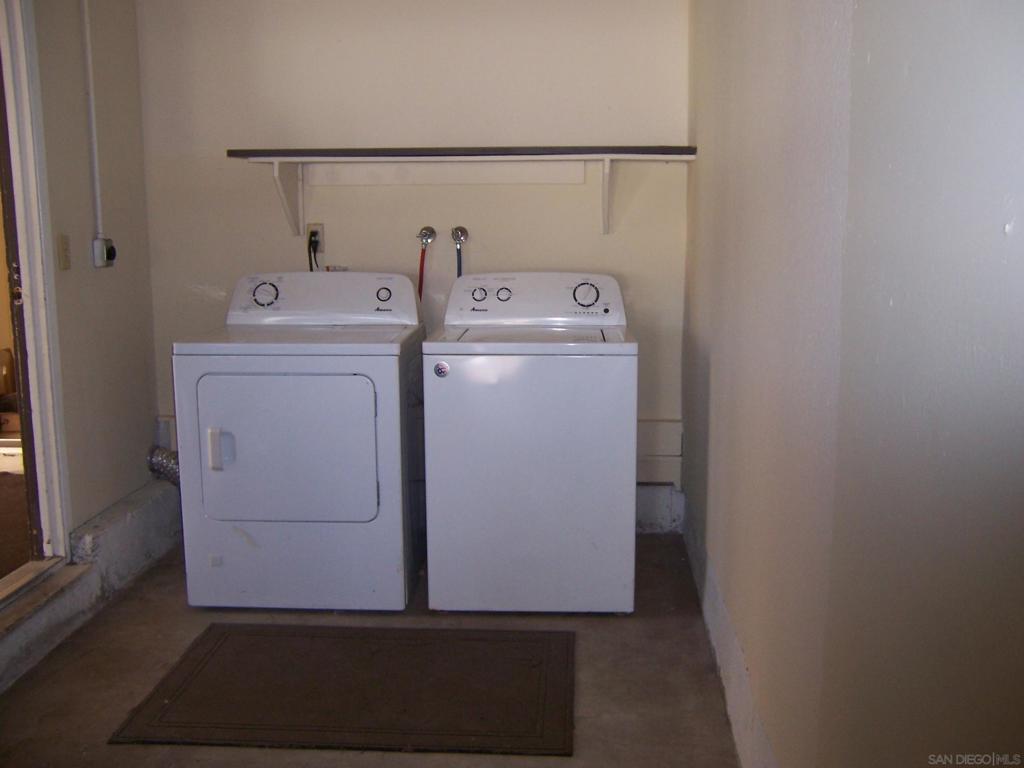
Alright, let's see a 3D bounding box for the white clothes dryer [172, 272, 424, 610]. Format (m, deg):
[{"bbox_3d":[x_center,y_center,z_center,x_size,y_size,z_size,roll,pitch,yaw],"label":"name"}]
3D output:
[{"bbox_3d":[-0.712,0.175,3.533,0.738,1.105,0.700,0,10,3],"label":"white clothes dryer"}]

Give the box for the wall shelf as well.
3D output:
[{"bbox_3d":[-0.184,-0.731,3.743,1.720,0.317,0.290,0,10,2],"label":"wall shelf"}]

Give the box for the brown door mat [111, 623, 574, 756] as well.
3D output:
[{"bbox_3d":[-0.415,0.857,2.816,1.187,0.010,0.726,0,10,4],"label":"brown door mat"}]

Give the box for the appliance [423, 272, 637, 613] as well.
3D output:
[{"bbox_3d":[0.076,0.172,3.533,0.695,1.105,0.680,0,10,3],"label":"appliance"}]

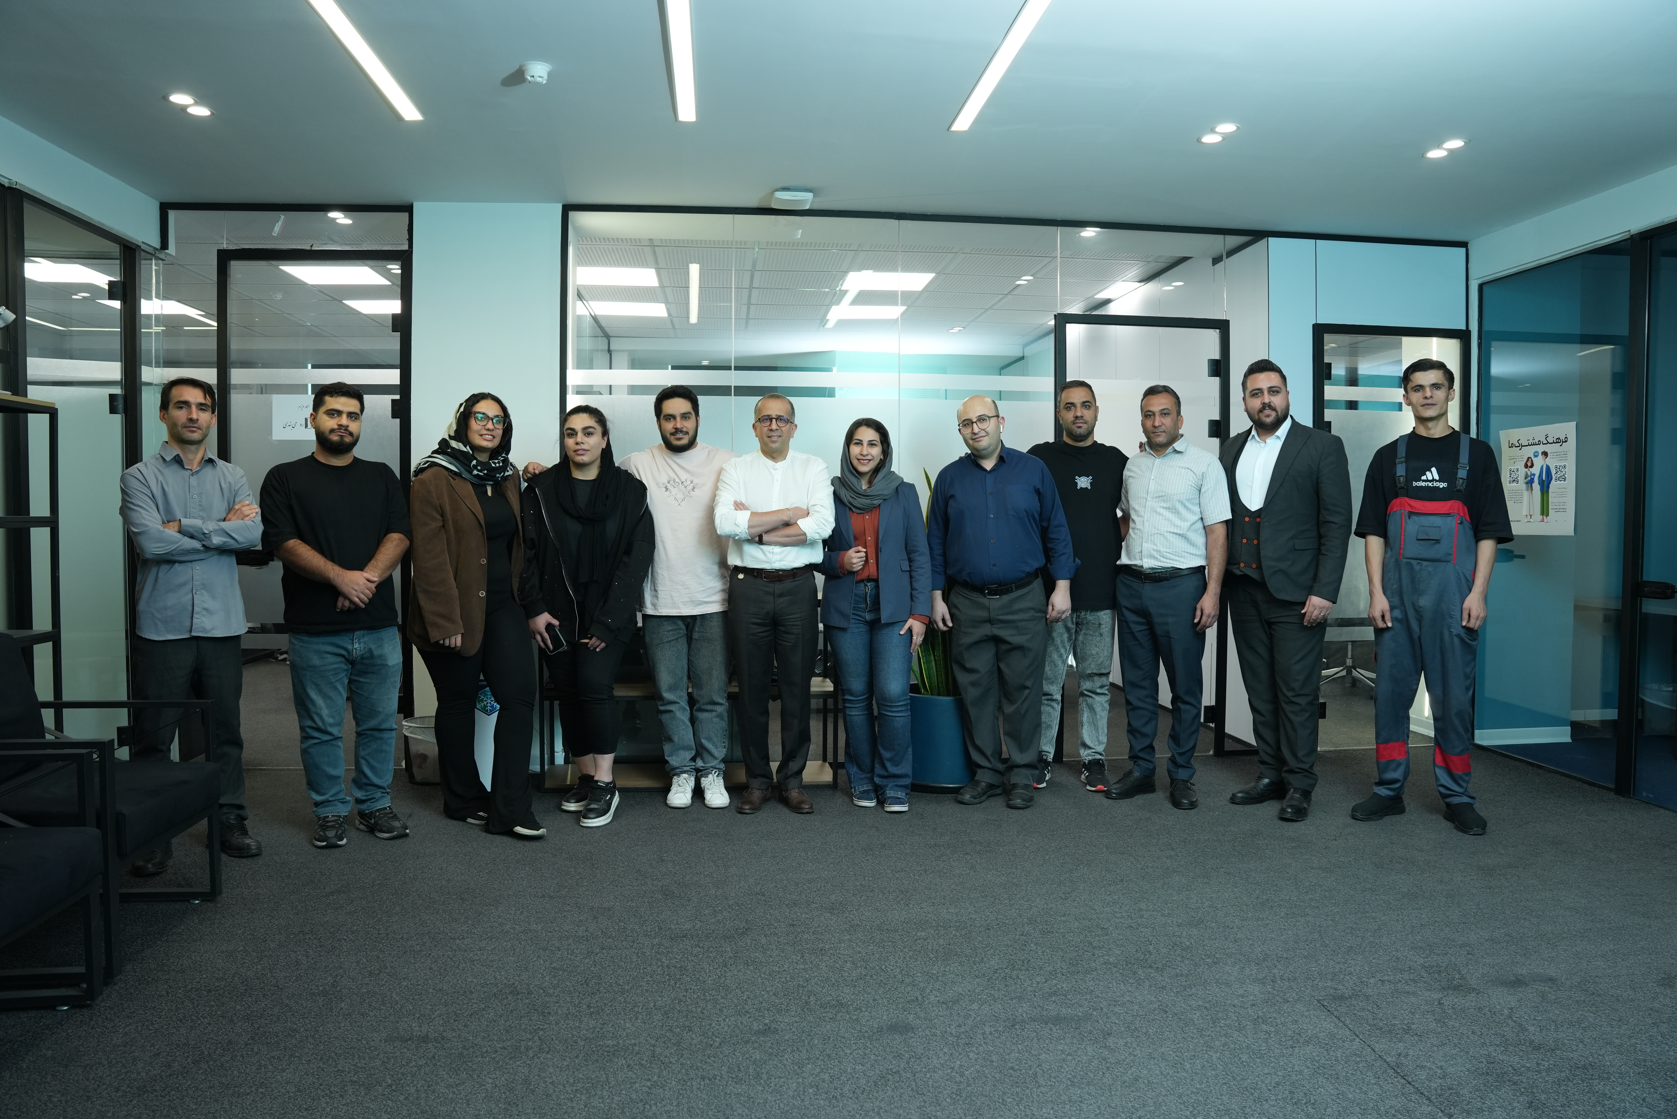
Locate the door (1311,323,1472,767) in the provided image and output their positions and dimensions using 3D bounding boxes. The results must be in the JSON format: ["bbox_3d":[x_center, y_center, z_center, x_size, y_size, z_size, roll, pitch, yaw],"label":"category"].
[{"bbox_3d":[2.860,-0.102,5.816,0.890,2.200,0.070,0,2,-6],"label":"door"}]

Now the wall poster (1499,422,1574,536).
[{"bbox_3d":[3.394,-0.380,5.430,0.010,0.531,0.504,0,2,-6],"label":"wall poster"}]

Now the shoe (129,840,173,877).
[{"bbox_3d":[-2.360,0.991,3.825,0.105,0.110,0.290,0,2,-14],"label":"shoe"}]

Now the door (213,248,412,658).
[{"bbox_3d":[-2.455,-0.227,5.273,0.890,2.450,0.070,0,2,-6],"label":"door"}]

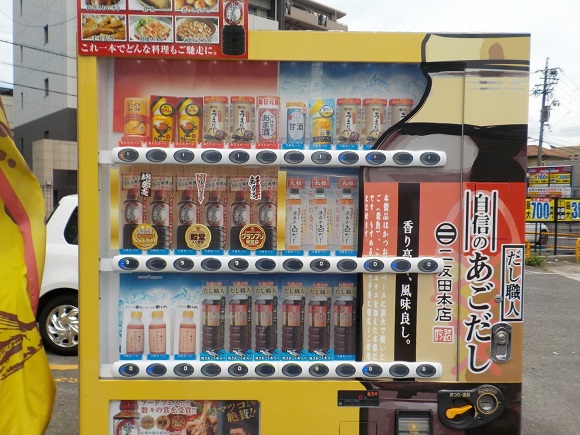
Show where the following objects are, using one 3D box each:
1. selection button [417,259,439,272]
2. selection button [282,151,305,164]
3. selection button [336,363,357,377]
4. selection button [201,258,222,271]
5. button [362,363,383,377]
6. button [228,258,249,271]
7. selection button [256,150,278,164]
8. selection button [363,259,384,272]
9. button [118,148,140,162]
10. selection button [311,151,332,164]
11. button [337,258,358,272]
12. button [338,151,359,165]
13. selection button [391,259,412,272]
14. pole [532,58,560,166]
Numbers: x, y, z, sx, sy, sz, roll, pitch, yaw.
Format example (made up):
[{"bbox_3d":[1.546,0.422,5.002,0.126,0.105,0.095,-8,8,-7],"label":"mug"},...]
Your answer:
[{"bbox_3d":[0.357,0.125,1.307,0.054,0.035,0.015,0,2,-1],"label":"selection button"},{"bbox_3d":[0.010,-0.153,1.288,0.054,0.035,0.015,0,2,-1],"label":"selection button"},{"bbox_3d":[0.149,0.411,1.347,0.054,0.034,0.018,1,2,-1],"label":"selection button"},{"bbox_3d":[-0.208,0.125,1.328,0.054,0.034,0.018,1,2,-1],"label":"selection button"},{"bbox_3d":[0.221,0.412,1.348,0.054,0.034,0.018,1,2,-1],"label":"button"},{"bbox_3d":[-0.133,0.122,1.298,0.054,0.034,0.014,0,2,-1],"label":"button"},{"bbox_3d":[-0.060,-0.154,1.288,0.054,0.034,0.014,0,2,-1],"label":"selection button"},{"bbox_3d":[0.218,0.125,1.306,0.054,0.034,0.014,0,2,-1],"label":"selection button"},{"bbox_3d":[-0.412,-0.157,1.281,0.054,0.034,0.014,0,2,-1],"label":"button"},{"bbox_3d":[0.080,-0.152,1.290,0.054,0.035,0.015,0,2,-1],"label":"selection button"},{"bbox_3d":[0.147,0.123,1.303,0.054,0.035,0.015,0,2,-1],"label":"button"},{"bbox_3d":[0.154,-0.155,1.323,0.054,0.034,0.018,1,2,-1],"label":"button"},{"bbox_3d":[0.295,0.129,1.338,0.054,0.034,0.018,1,2,-1],"label":"selection button"},{"bbox_3d":[20.025,-6.309,40.000,2.200,12.550,1.500,3,2,0],"label":"pole"}]

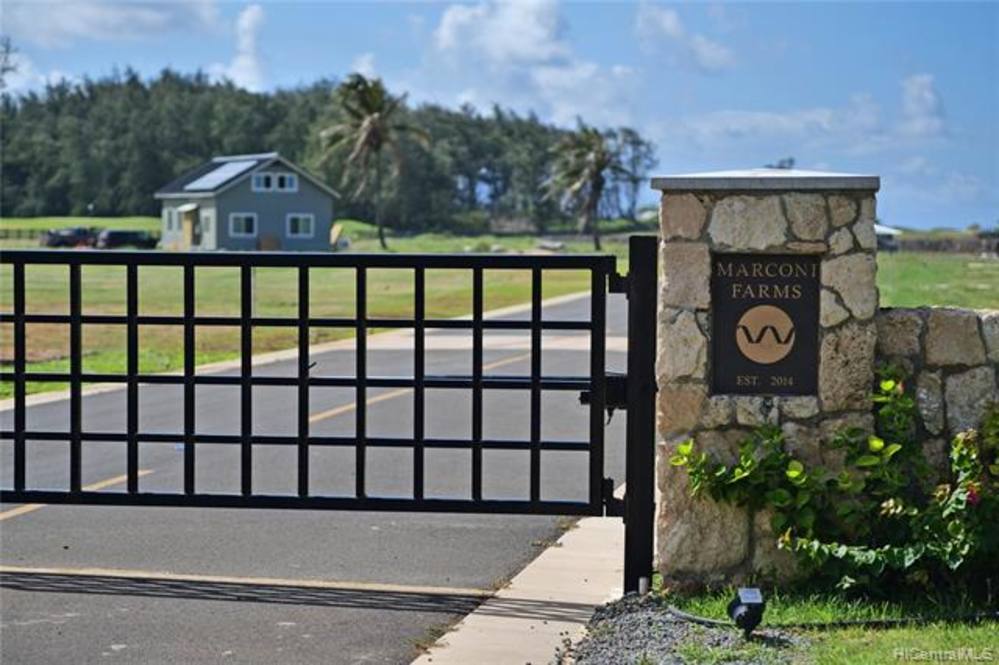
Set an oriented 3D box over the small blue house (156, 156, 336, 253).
[{"bbox_3d":[-16.350,-8.449,161.000,8.200,6.100,11.800,-1,3,-24],"label":"small blue house"}]

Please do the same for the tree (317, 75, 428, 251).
[{"bbox_3d":[-8.581,-11.646,170.000,7.400,11.800,7.400,0,3,0],"label":"tree"}]

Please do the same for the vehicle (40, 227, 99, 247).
[{"bbox_3d":[-32.041,-7.042,186.000,4.500,1.550,1.820,0,3,-12],"label":"vehicle"}]

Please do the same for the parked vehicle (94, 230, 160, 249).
[{"bbox_3d":[-27.458,-6.840,184.000,4.600,1.600,1.850,1,3,6],"label":"parked vehicle"}]

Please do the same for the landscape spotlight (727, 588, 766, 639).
[{"bbox_3d":[0.884,1.001,8.920,0.135,0.175,0.160,1,3,7],"label":"landscape spotlight"}]

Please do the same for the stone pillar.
[{"bbox_3d":[1.122,0.177,10.530,0.910,1.690,0.900,1,3,5],"label":"stone pillar"}]

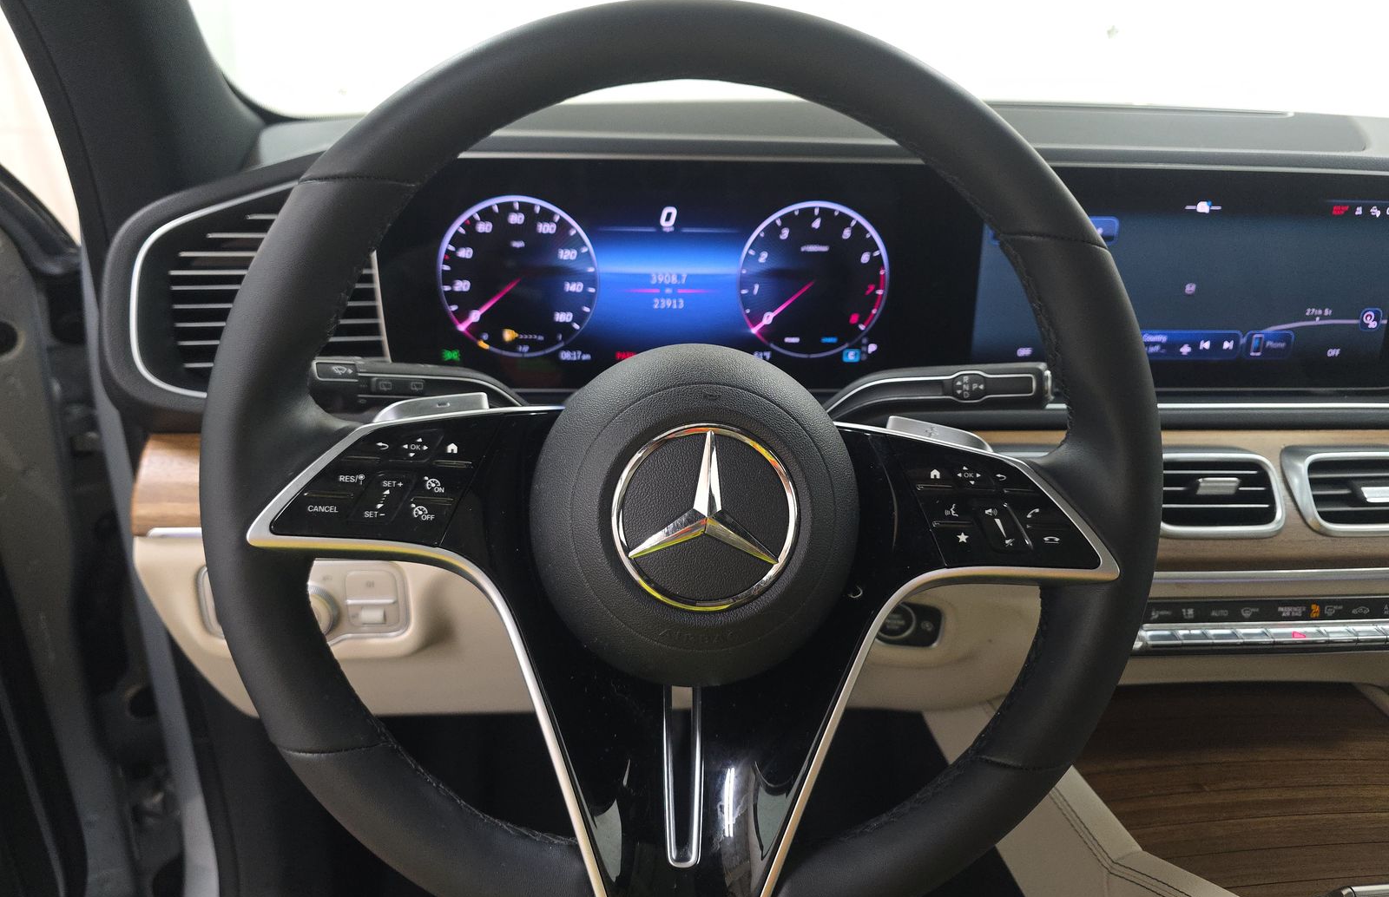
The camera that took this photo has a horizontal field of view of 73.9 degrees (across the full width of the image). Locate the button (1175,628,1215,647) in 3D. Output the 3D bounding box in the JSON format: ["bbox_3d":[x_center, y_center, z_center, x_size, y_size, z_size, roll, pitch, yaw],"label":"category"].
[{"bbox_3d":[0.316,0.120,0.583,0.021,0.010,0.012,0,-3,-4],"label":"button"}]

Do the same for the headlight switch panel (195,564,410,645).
[{"bbox_3d":[-0.248,0.100,0.586,0.130,0.060,0.028,0,24,-4],"label":"headlight switch panel"}]

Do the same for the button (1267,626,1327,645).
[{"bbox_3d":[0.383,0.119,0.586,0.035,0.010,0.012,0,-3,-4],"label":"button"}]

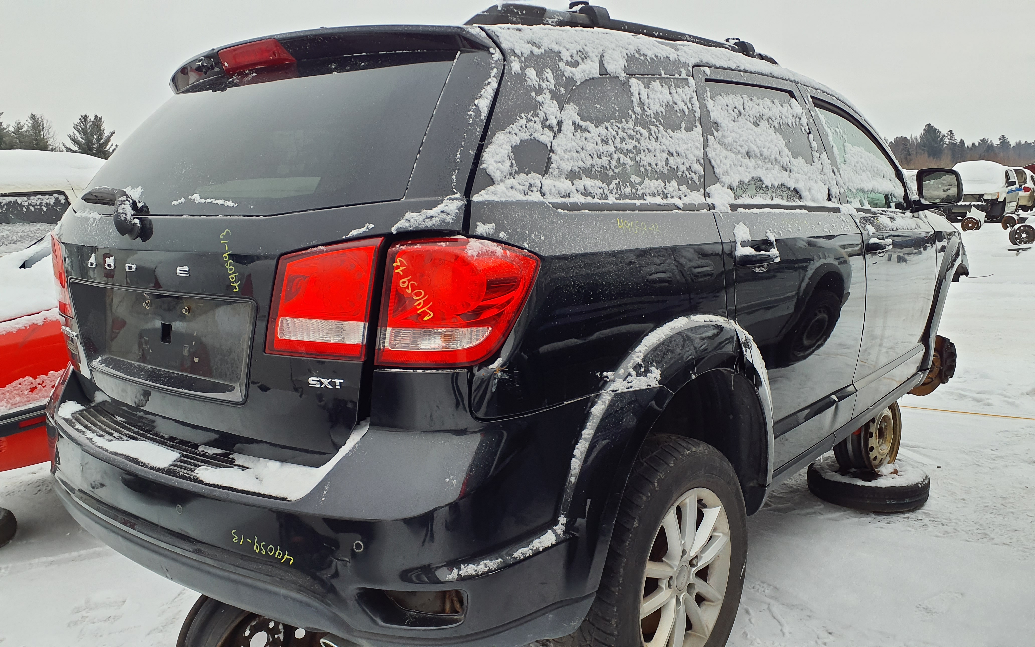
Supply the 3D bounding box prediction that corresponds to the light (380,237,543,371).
[{"bbox_3d":[-0.104,-0.042,1.314,0.165,0.230,0.280,6,11,40],"label":"light"}]

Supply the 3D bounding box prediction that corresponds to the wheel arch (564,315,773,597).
[{"bbox_3d":[0.368,0.270,1.849,0.180,0.610,1.000,6,11,40],"label":"wheel arch"}]

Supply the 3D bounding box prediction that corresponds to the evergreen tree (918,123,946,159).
[{"bbox_3d":[89.779,-38.276,165.000,6.200,10.200,6.200,-1,11,0],"label":"evergreen tree"}]

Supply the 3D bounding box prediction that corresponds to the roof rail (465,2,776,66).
[{"bbox_3d":[0.413,-0.800,2.135,0.090,0.115,1.620,6,15,40],"label":"roof rail"}]

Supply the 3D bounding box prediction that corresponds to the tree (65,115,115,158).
[{"bbox_3d":[-50.499,-21.165,90.000,6.000,7.400,6.000,-1,11,0],"label":"tree"}]

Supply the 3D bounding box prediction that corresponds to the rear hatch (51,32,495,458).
[{"bbox_3d":[-0.679,-0.252,1.854,1.550,0.920,0.540,6,11,40],"label":"rear hatch"}]

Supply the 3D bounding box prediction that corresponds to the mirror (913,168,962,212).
[{"bbox_3d":[1.776,-0.560,3.220,0.200,0.185,0.140,6,11,40],"label":"mirror"}]

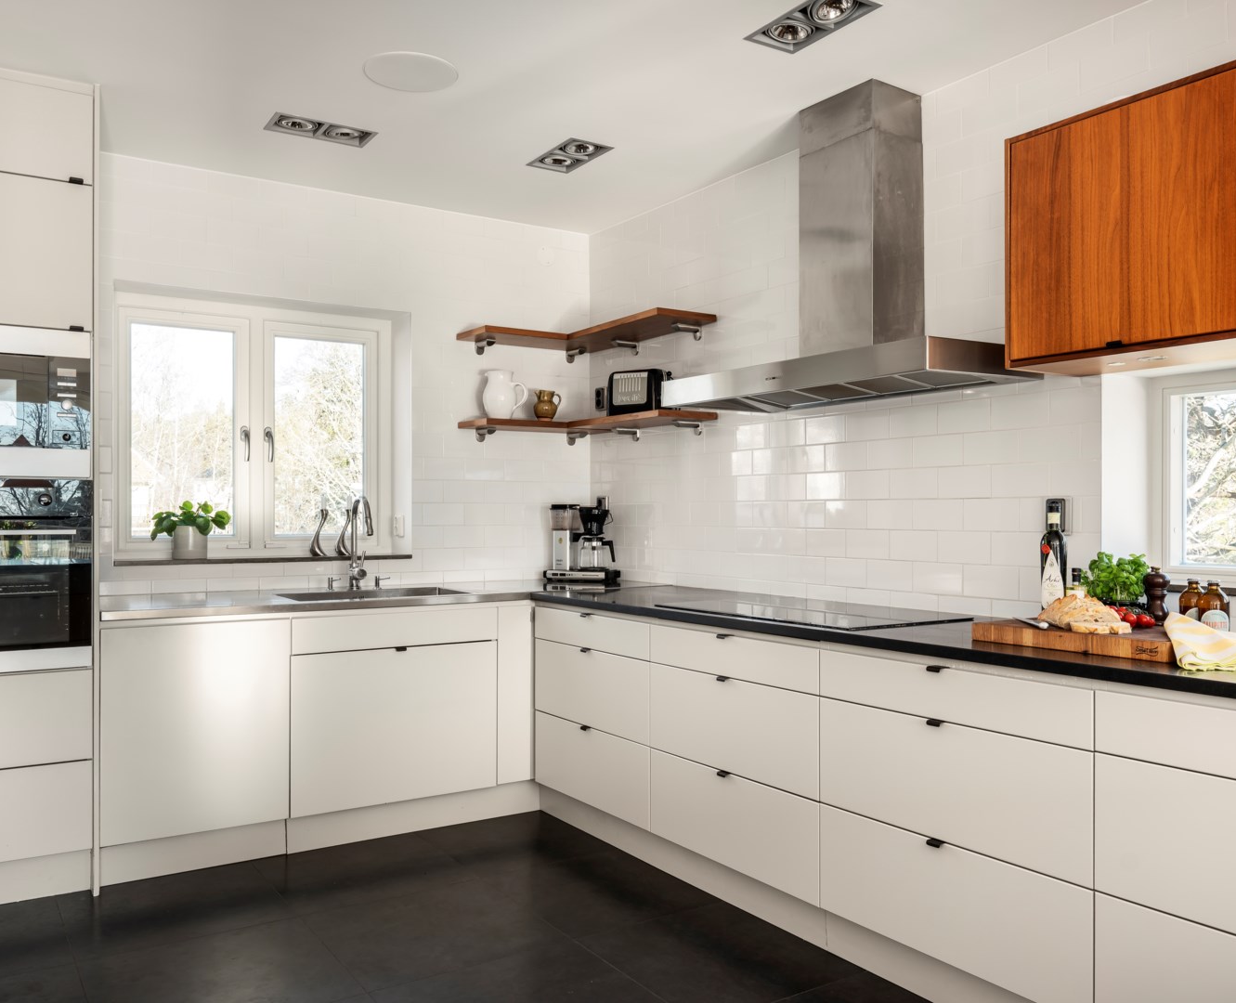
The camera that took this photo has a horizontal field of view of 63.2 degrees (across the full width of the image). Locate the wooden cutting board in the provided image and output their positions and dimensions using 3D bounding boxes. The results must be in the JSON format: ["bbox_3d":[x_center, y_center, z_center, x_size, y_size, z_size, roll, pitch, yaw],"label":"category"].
[{"bbox_3d":[1.144,0.319,2.374,0.340,0.044,0.463,1,-1,-36],"label":"wooden cutting board"}]

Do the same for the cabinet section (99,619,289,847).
[{"bbox_3d":[-1.568,0.770,3.629,0.600,0.700,0.580,1,-1,-33],"label":"cabinet section"}]

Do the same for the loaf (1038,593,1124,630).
[{"bbox_3d":[1.122,0.263,2.436,0.145,0.073,0.200,0,-1,9],"label":"loaf"}]

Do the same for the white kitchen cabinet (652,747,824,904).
[{"bbox_3d":[0.571,0.984,3.270,0.570,0.291,0.800,0,-1,-34],"label":"white kitchen cabinet"}]

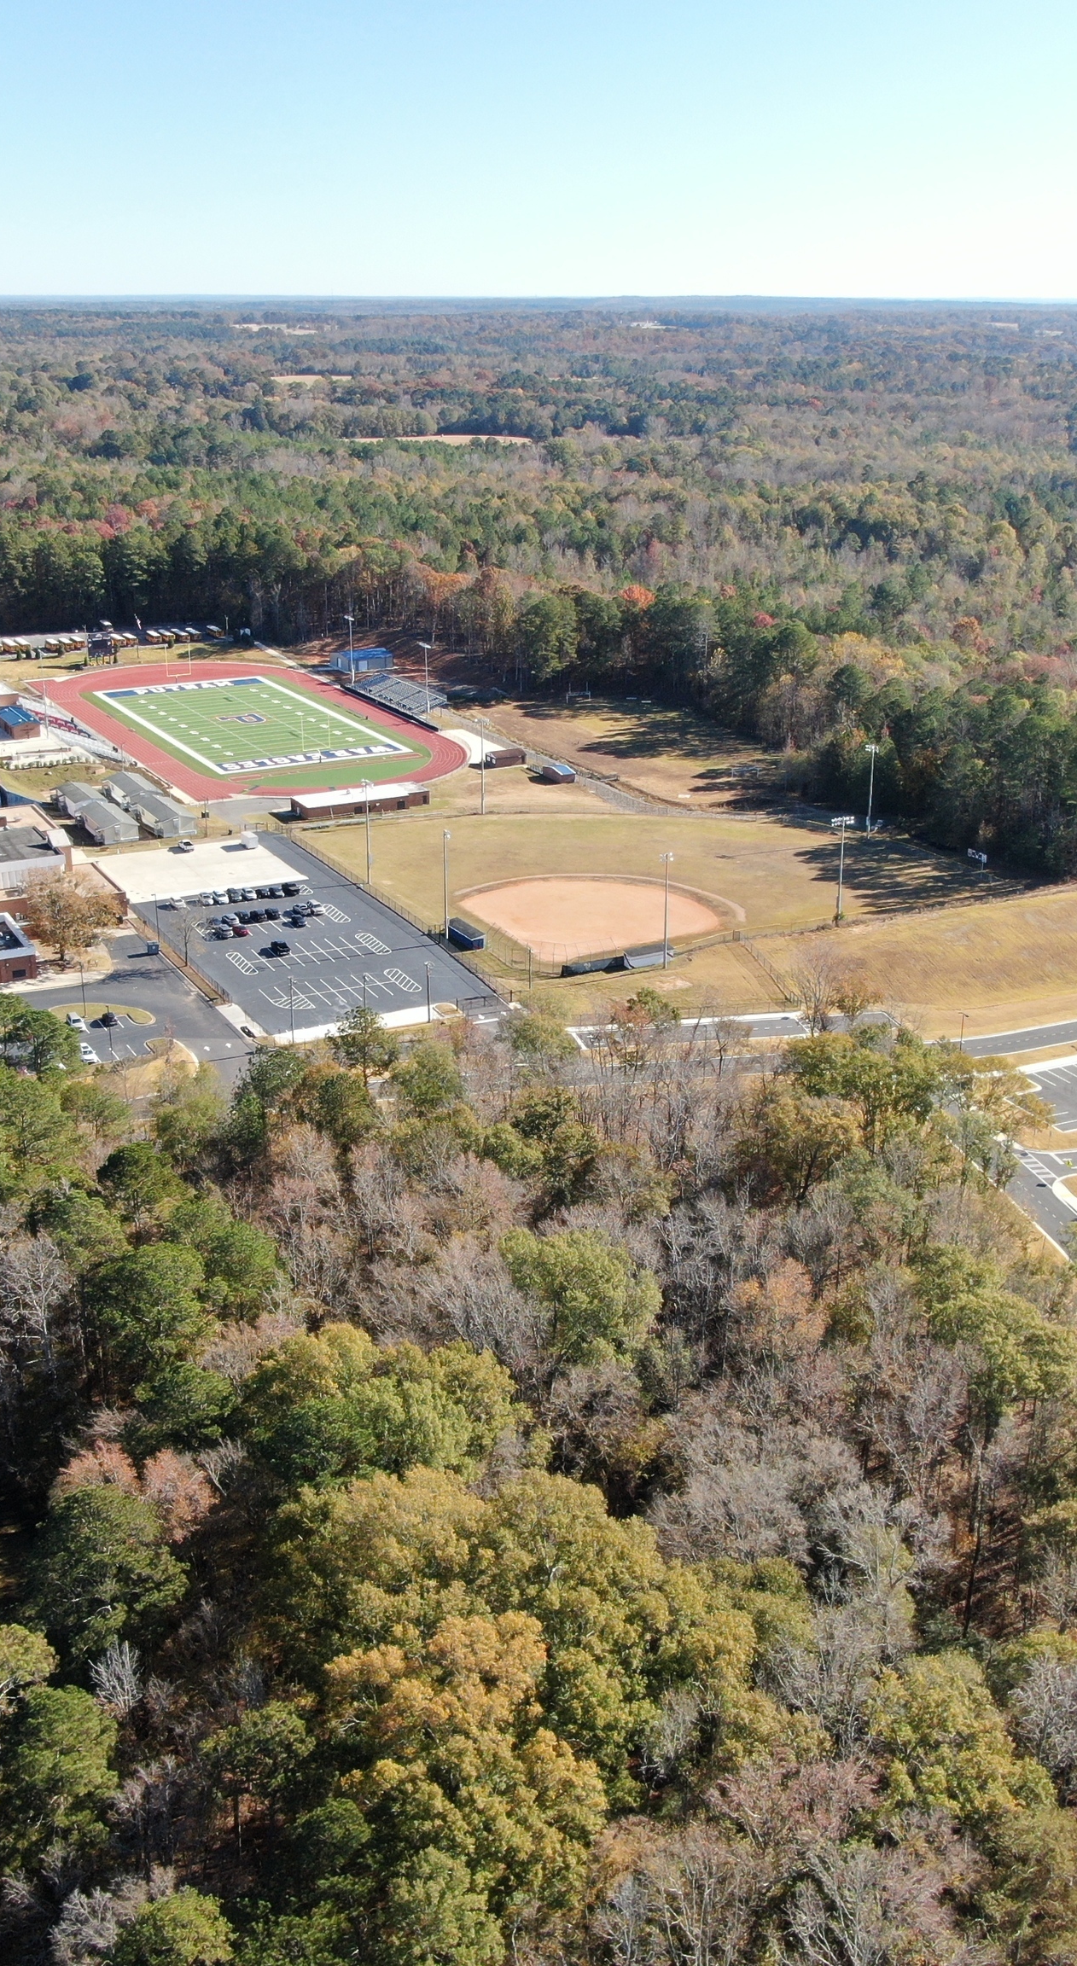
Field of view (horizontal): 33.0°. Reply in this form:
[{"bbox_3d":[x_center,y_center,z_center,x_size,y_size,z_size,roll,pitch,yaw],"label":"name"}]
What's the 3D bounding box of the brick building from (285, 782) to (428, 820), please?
[{"bbox_3d":[-40.477,-41.922,420.766,31.000,3.200,10.800,-11,23,-27],"label":"brick building"}]

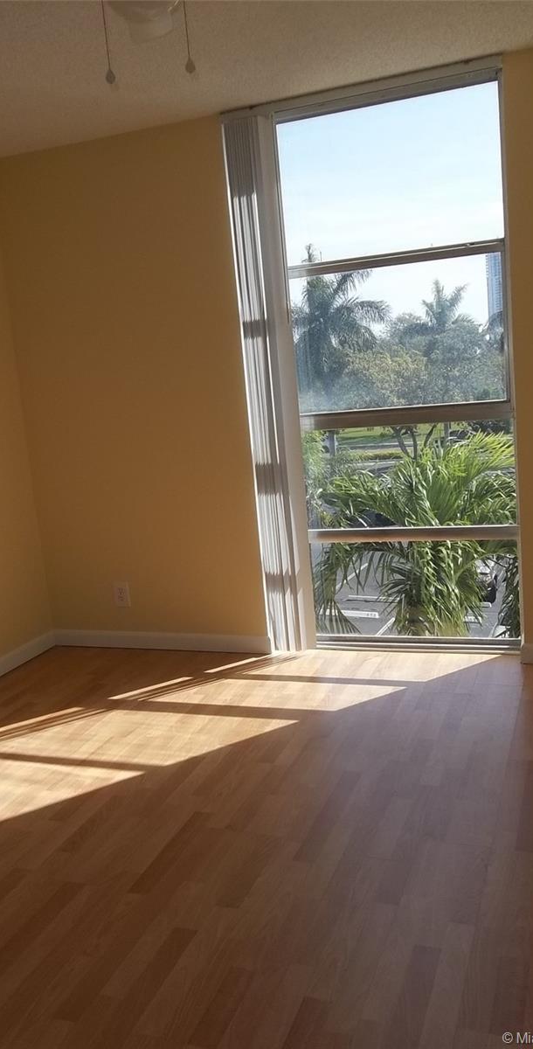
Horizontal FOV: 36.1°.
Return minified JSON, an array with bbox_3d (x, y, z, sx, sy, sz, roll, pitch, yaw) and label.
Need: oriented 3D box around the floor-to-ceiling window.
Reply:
[{"bbox_3d":[0.589,-0.615,3.624,0.977,2.425,0.095,-1,10,20],"label":"floor-to-ceiling window"}]

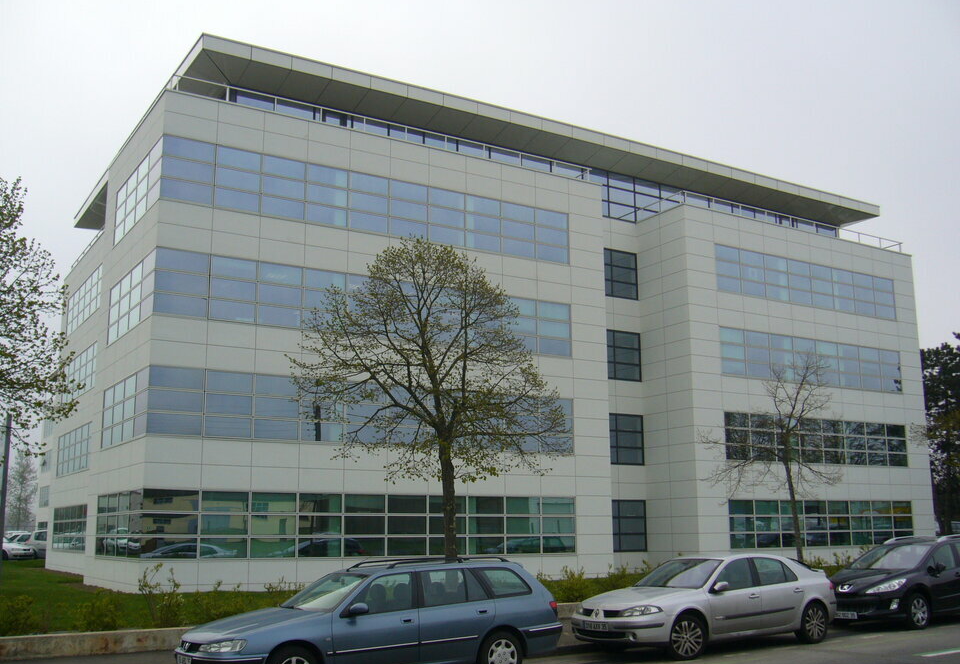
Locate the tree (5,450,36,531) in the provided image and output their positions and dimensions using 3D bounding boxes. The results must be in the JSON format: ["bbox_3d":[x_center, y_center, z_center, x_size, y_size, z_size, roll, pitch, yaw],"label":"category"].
[{"bbox_3d":[-38.141,13.886,79.922,3.000,8.425,3.000,0,-12,0],"label":"tree"}]

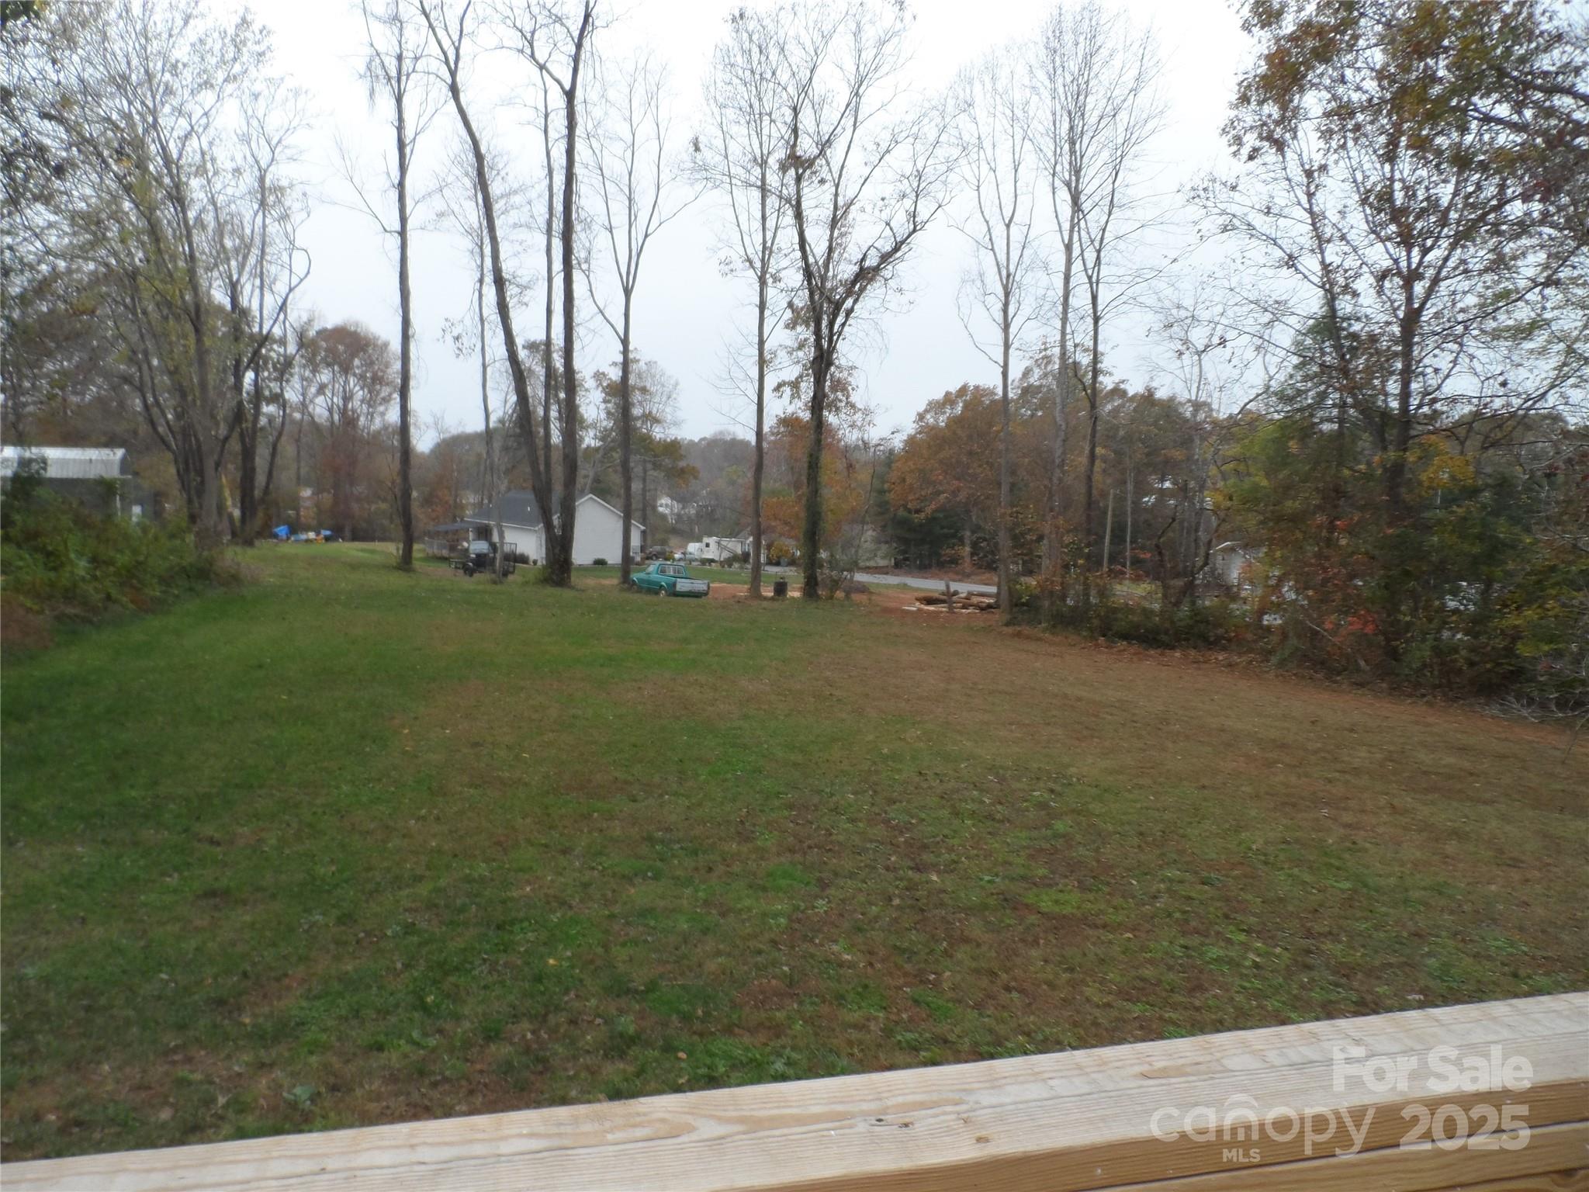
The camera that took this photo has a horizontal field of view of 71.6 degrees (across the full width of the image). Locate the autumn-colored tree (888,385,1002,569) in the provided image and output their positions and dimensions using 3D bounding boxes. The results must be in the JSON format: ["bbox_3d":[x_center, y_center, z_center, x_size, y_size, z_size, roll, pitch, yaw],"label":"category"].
[{"bbox_3d":[11.091,-8.699,81.347,8.341,13.490,8.341,2,6,8],"label":"autumn-colored tree"}]

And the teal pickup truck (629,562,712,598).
[{"bbox_3d":[-5.297,-0.699,46.021,1.650,1.430,4.350,3,3,-35],"label":"teal pickup truck"}]

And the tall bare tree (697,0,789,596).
[{"bbox_3d":[-2.123,-11.671,44.857,3.791,23.612,3.791,1,6,-3],"label":"tall bare tree"}]

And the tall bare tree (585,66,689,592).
[{"bbox_3d":[-6.607,-11.169,45.456,4.354,21.552,4.354,0,6,-8],"label":"tall bare tree"}]

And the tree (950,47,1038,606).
[{"bbox_3d":[7.863,-10.153,42.942,3.387,21.848,3.387,2,6,10],"label":"tree"}]

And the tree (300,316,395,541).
[{"bbox_3d":[-35.361,-12.983,87.176,7.760,17.024,7.760,-1,6,-22],"label":"tree"}]

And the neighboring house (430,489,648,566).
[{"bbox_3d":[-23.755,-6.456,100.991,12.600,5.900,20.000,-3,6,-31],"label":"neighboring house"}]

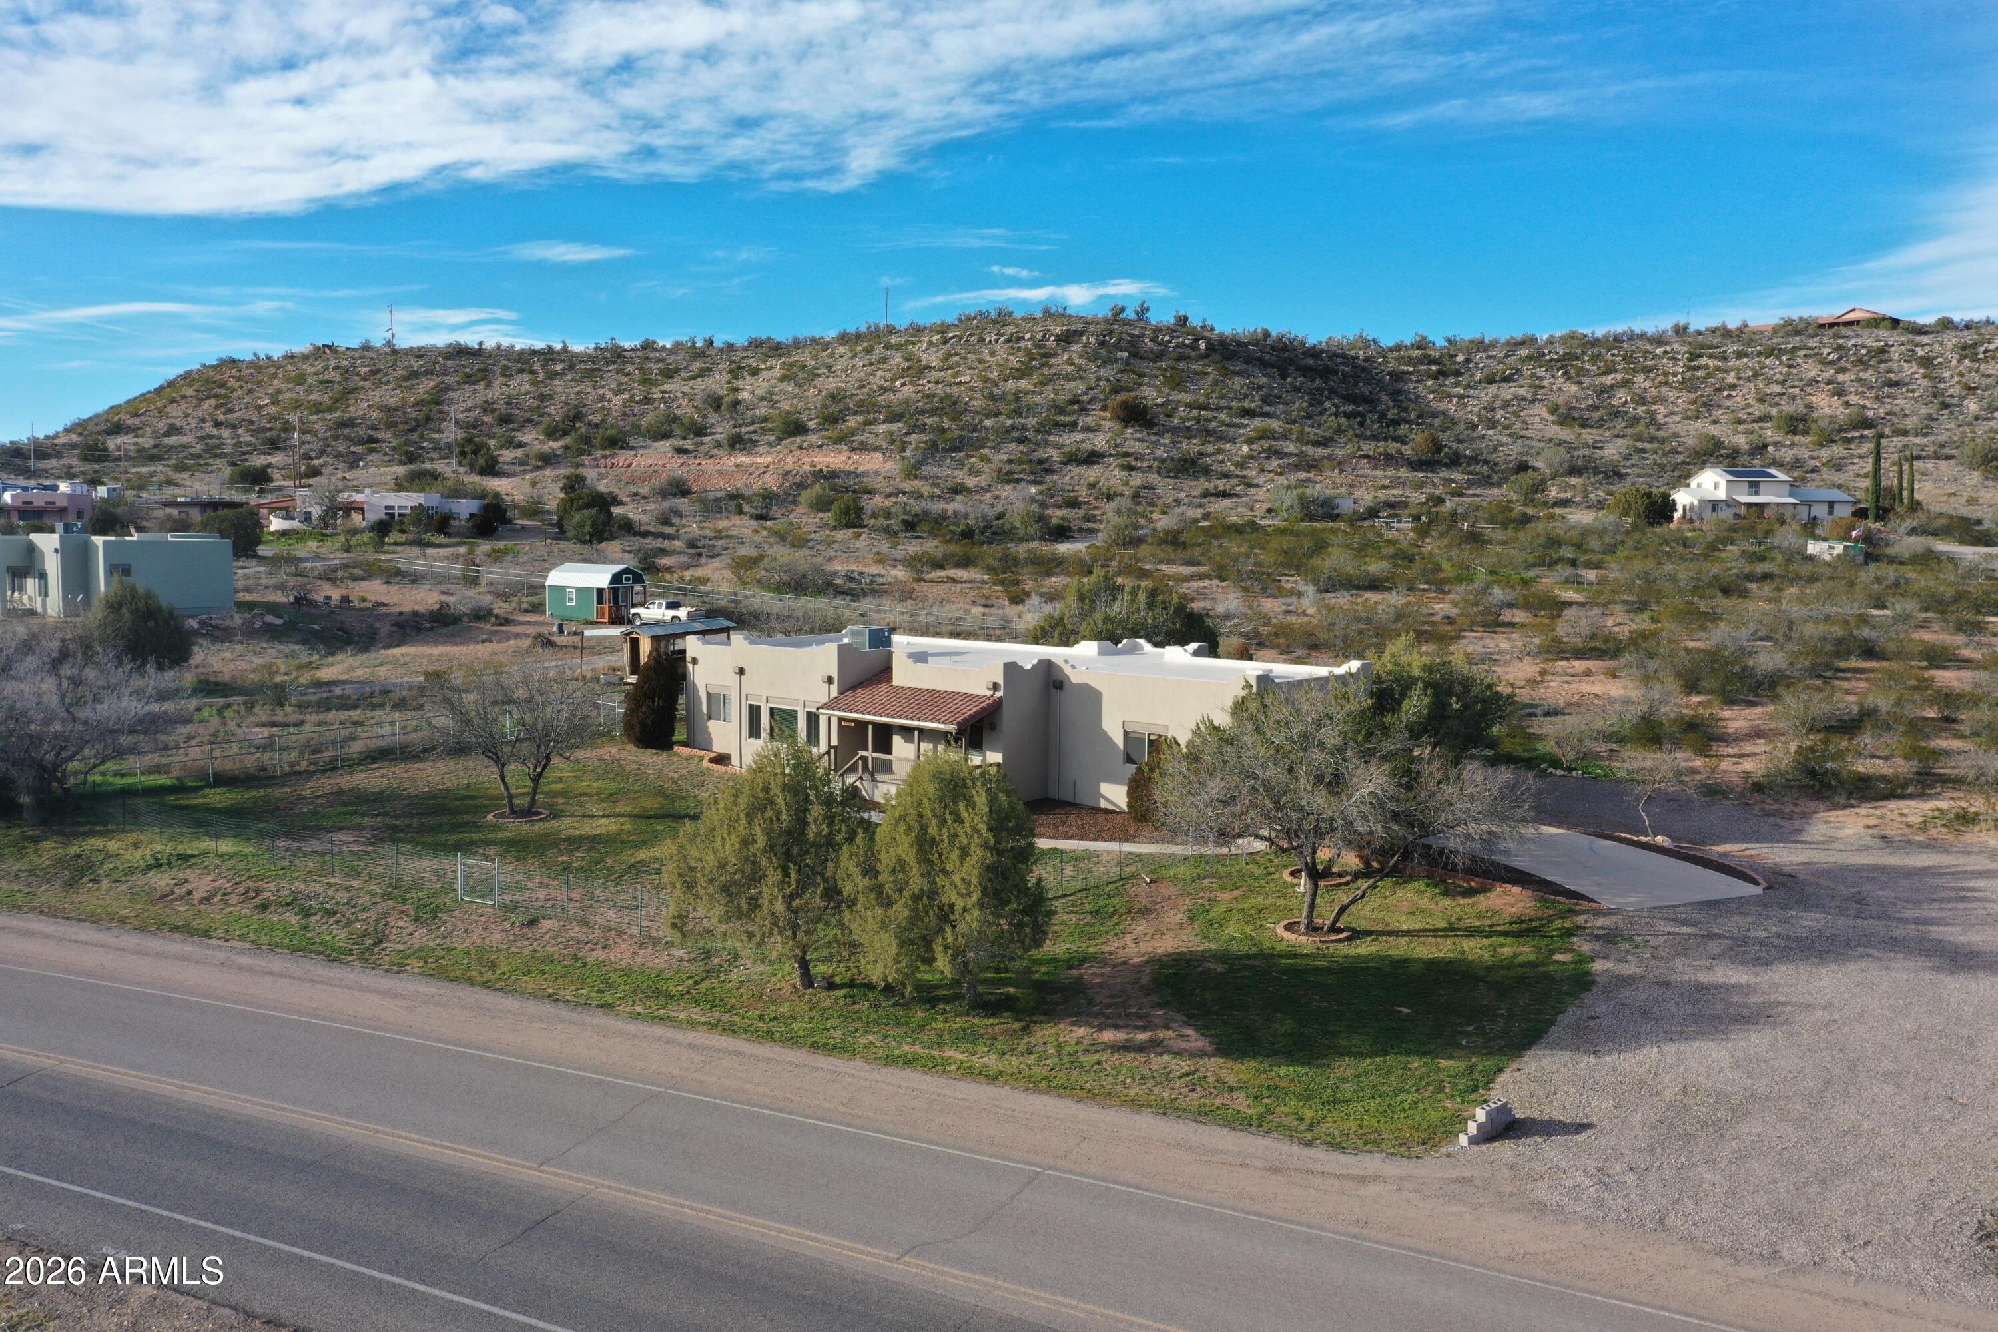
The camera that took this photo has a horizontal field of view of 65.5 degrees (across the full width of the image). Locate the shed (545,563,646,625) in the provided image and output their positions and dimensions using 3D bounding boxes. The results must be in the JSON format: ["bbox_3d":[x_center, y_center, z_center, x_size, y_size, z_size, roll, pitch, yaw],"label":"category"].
[{"bbox_3d":[-30.370,-5.483,117.356,6.400,4.350,4.000,4,6,30],"label":"shed"}]

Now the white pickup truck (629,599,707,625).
[{"bbox_3d":[-23.915,-3.893,112.300,5.750,1.870,2.000,4,6,30],"label":"white pickup truck"}]

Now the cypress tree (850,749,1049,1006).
[{"bbox_3d":[-1.015,4.407,32.358,4.116,5.412,4.116,1,5,0],"label":"cypress tree"}]

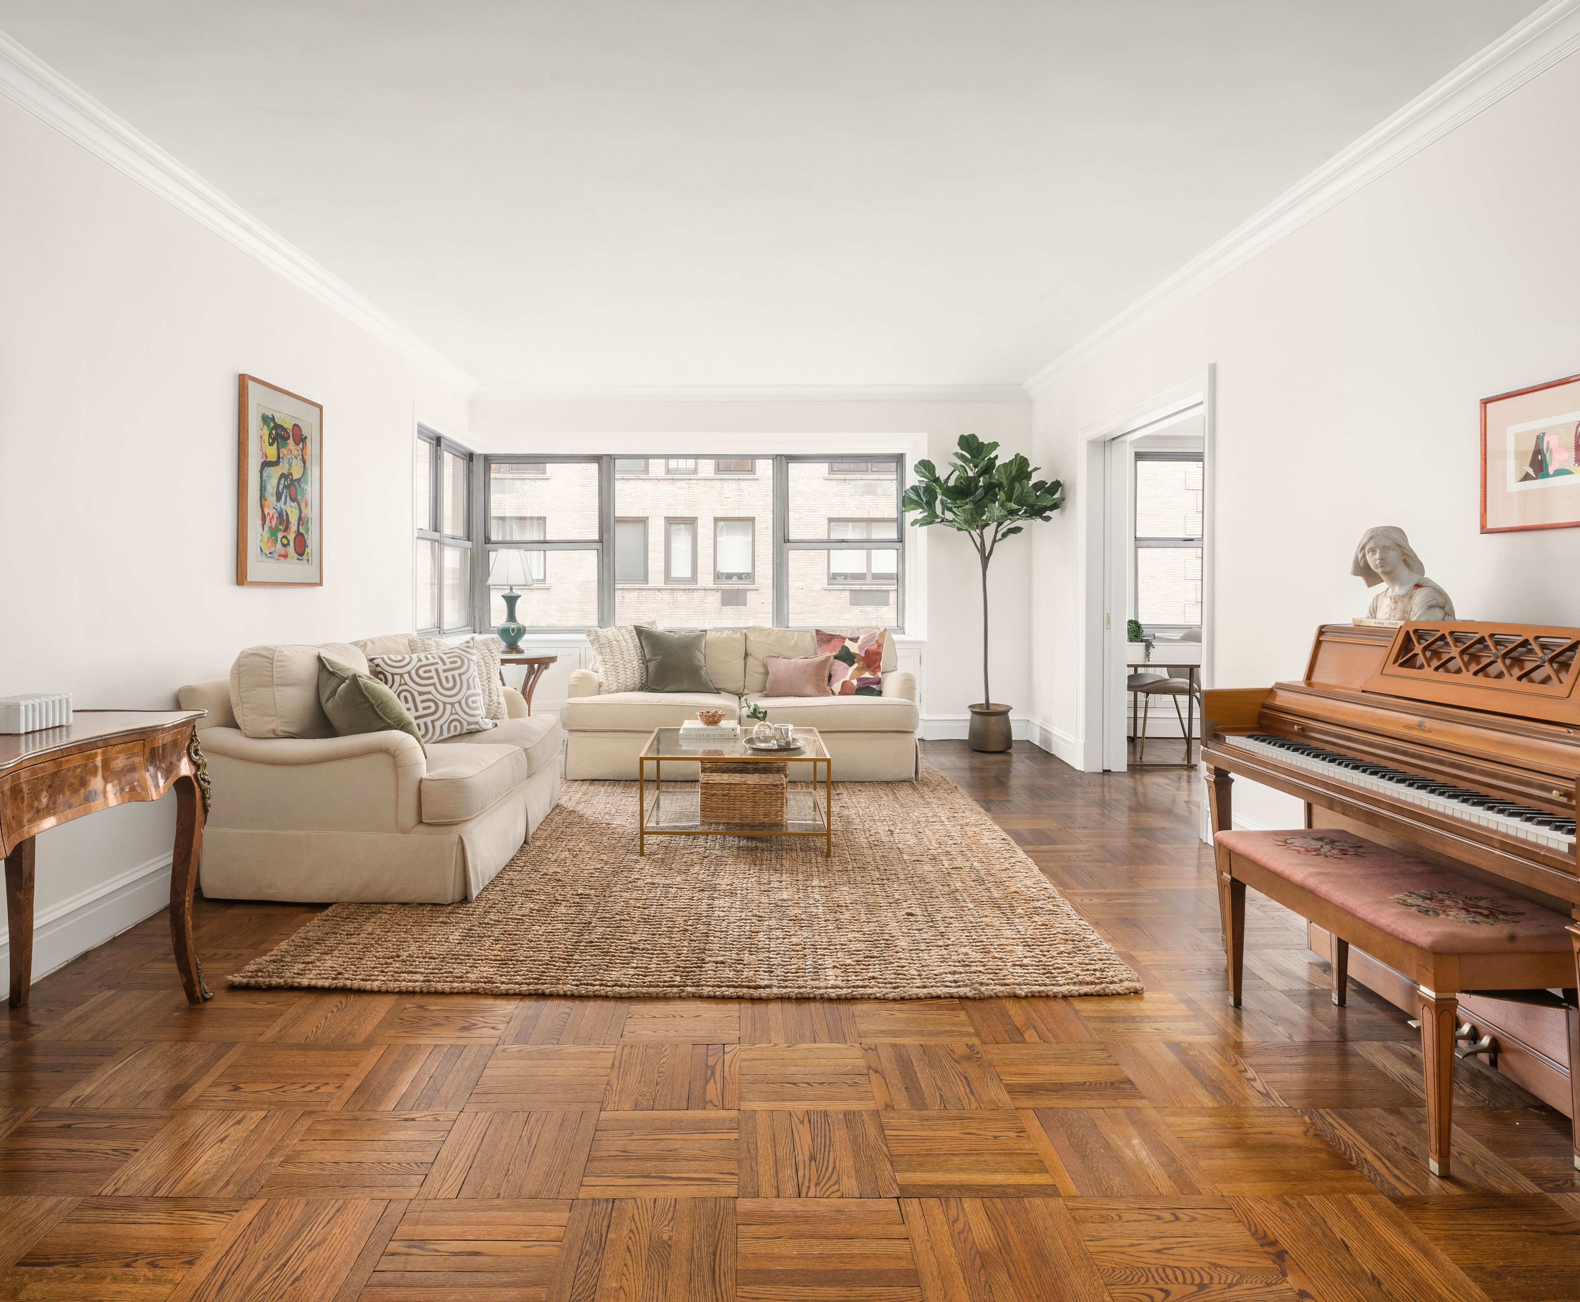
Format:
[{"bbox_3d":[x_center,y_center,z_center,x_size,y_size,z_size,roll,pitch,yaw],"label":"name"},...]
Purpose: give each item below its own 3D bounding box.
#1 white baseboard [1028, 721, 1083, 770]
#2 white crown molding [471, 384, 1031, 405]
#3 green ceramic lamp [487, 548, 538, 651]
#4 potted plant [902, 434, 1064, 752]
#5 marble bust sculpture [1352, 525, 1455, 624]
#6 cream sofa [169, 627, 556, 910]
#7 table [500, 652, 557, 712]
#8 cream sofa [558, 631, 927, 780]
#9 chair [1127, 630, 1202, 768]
[{"bbox_3d":[1.879,0.650,6.600,0.030,0.180,1.190,0,4,-2],"label":"white baseboard"},{"bbox_3d":[-0.309,-2.001,7.180,4.360,0.130,0.110,0,4,-2],"label":"white crown molding"},{"bbox_3d":[-2.004,-0.353,6.650,0.350,0.750,0.350,0,4,-2],"label":"green ceramic lamp"},{"bbox_3d":[1.374,-0.397,6.700,1.070,2.260,0.950,0,4,-2],"label":"potted plant"},{"bbox_3d":[1.848,-0.229,2.790,0.190,0.310,0.270,-2,4,-27],"label":"marble bust sculpture"},{"bbox_3d":[-1.796,0.436,4.265,1.130,0.940,1.530,0,4,-2],"label":"cream sofa"},{"bbox_3d":[-2.022,0.379,6.620,0.680,0.720,0.600,0,4,-2],"label":"table"},{"bbox_3d":[-0.320,0.312,6.150,2.180,0.920,1.060,0,4,-2],"label":"cream sofa"},{"bbox_3d":[2.688,0.304,6.620,0.580,0.870,0.520,0,4,-2],"label":"chair"}]

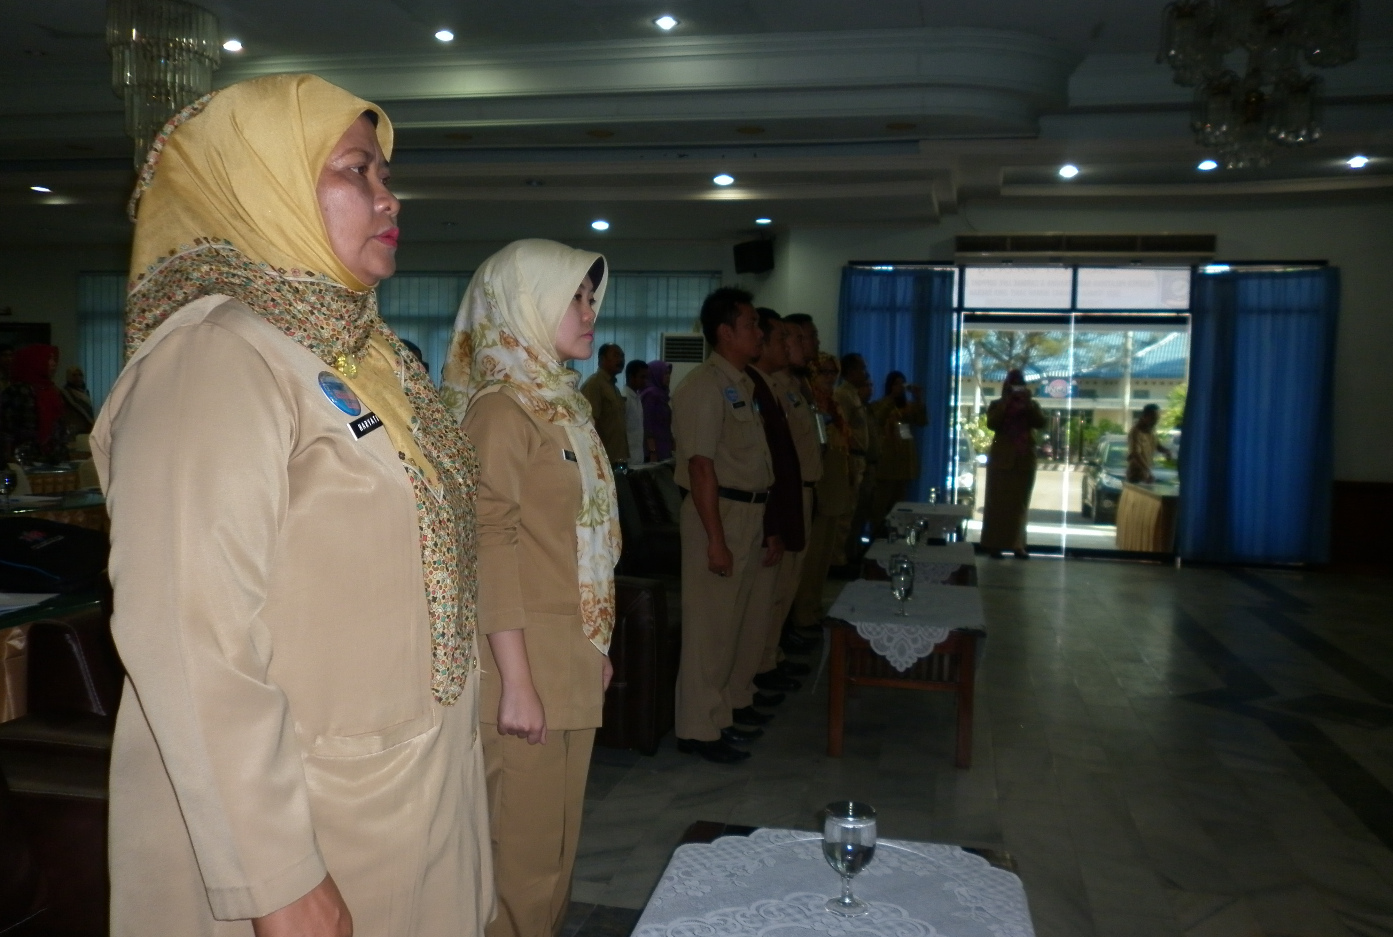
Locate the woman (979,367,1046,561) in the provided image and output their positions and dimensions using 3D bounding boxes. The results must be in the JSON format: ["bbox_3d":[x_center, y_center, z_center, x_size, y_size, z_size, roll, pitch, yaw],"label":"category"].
[{"bbox_3d":[2.698,-0.048,9.650,0.560,1.620,0.460,2,3,7],"label":"woman"}]

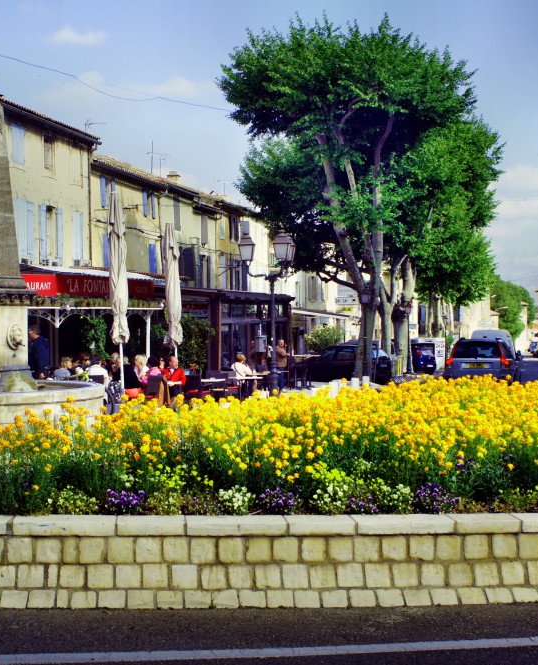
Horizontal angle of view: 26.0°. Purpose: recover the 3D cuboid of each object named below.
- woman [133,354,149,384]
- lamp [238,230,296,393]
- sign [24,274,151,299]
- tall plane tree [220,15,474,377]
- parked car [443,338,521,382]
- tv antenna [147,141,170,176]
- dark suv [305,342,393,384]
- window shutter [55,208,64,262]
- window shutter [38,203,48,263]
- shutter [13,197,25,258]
[{"bbox_3d":[-2.380,1.030,20.900,0.750,1.250,0.500,-1,1,-37],"label":"woman"},{"bbox_3d":[-0.040,-0.410,30.500,1.520,4.420,1.550,0,1,0],"label":"lamp"},{"bbox_3d":[-3.600,-0.940,25.400,0.300,0.480,5.800,0,1,13],"label":"sign"},{"bbox_3d":[2.850,-4.950,43.500,9.400,13.500,9.000,0,0,14],"label":"tall plane tree"},{"bbox_3d":[6.410,1.090,34.800,1.900,1.740,4.750,0,-1,14],"label":"parked car"},{"bbox_3d":[-5.400,-8.530,57.000,1.250,1.720,0.500,-1,1,-31],"label":"tv antenna"},{"bbox_3d":[2.630,1.260,46.300,4.300,1.580,1.760,0,1,34],"label":"dark suv"},{"bbox_3d":[-7.150,-3.280,40.000,0.050,1.950,0.530,0,0,14],"label":"window shutter"},{"bbox_3d":[-7.120,-3.090,36.700,0.060,1.840,0.530,0,1,13],"label":"window shutter"},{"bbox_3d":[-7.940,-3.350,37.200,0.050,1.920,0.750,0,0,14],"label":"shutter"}]

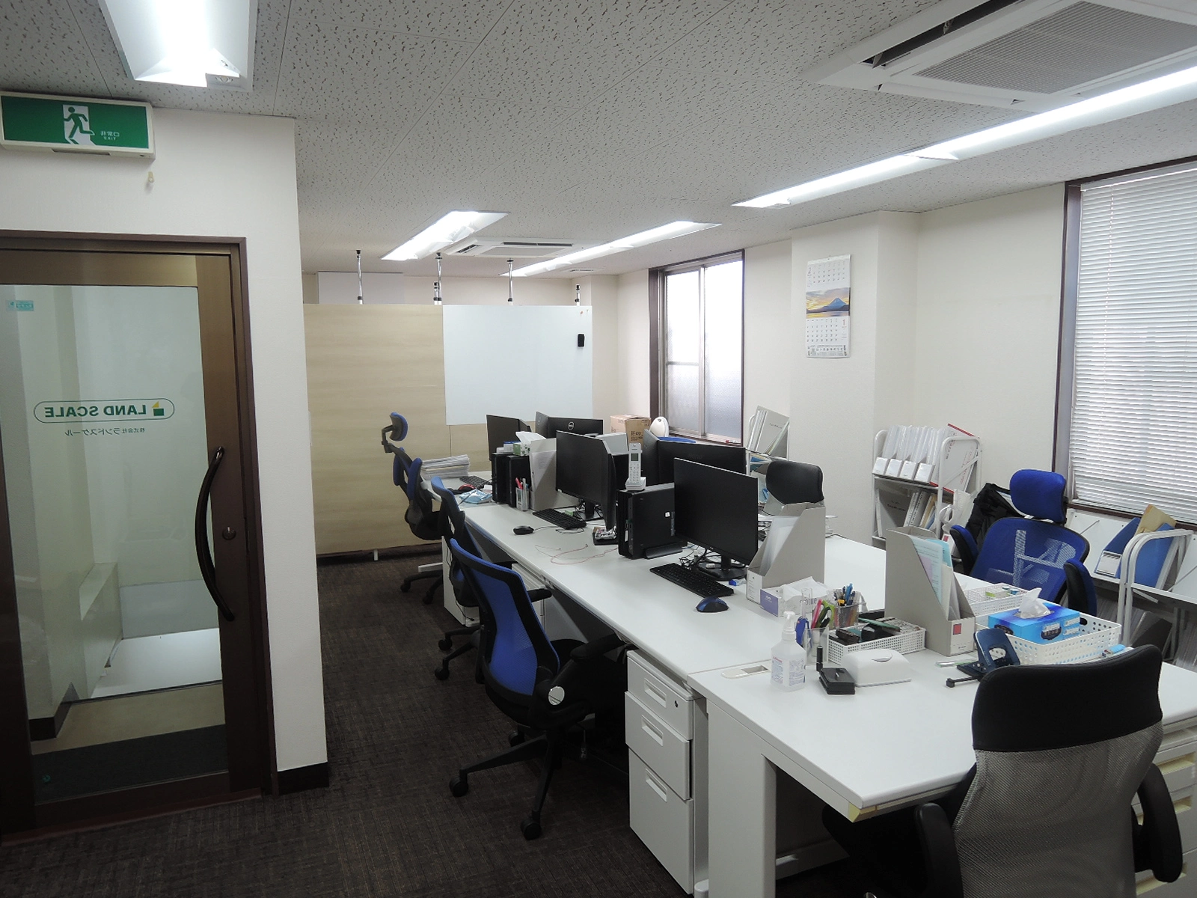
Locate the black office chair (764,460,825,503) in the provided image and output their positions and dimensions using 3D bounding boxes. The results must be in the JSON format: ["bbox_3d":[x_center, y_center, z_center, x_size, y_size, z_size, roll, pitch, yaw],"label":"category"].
[{"bbox_3d":[0.877,0.575,4.492,0.620,0.980,0.610,-4,8,-29],"label":"black office chair"}]

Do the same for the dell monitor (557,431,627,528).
[{"bbox_3d":[-0.051,0.151,4.351,0.190,0.440,0.540,-4,8,-28],"label":"dell monitor"}]

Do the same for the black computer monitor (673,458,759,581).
[{"bbox_3d":[0.498,0.272,3.220,0.180,0.416,0.550,-4,8,-26],"label":"black computer monitor"}]

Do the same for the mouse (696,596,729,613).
[{"bbox_3d":[0.390,0.533,2.832,0.105,0.040,0.066,-4,8,-26],"label":"mouse"}]

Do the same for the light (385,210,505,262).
[{"bbox_3d":[-1.148,-1.479,5.766,0.295,0.080,2.540,-4,7,-23],"label":"light"}]

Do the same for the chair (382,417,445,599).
[{"bbox_3d":[-1.043,0.351,5.481,0.700,1.210,0.640,-3,7,-23],"label":"chair"}]

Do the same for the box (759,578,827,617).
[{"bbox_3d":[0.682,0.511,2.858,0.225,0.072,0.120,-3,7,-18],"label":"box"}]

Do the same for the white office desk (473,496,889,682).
[{"bbox_3d":[0.401,0.791,3.842,1.480,0.712,2.680,-3,7,-23],"label":"white office desk"}]

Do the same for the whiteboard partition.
[{"bbox_3d":[-0.602,-0.663,6.482,1.213,0.897,0.030,-4,7,-23],"label":"whiteboard partition"}]

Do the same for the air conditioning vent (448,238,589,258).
[{"bbox_3d":[-0.568,-1.495,6.236,0.950,0.050,0.950,-3,7,-23],"label":"air conditioning vent"}]

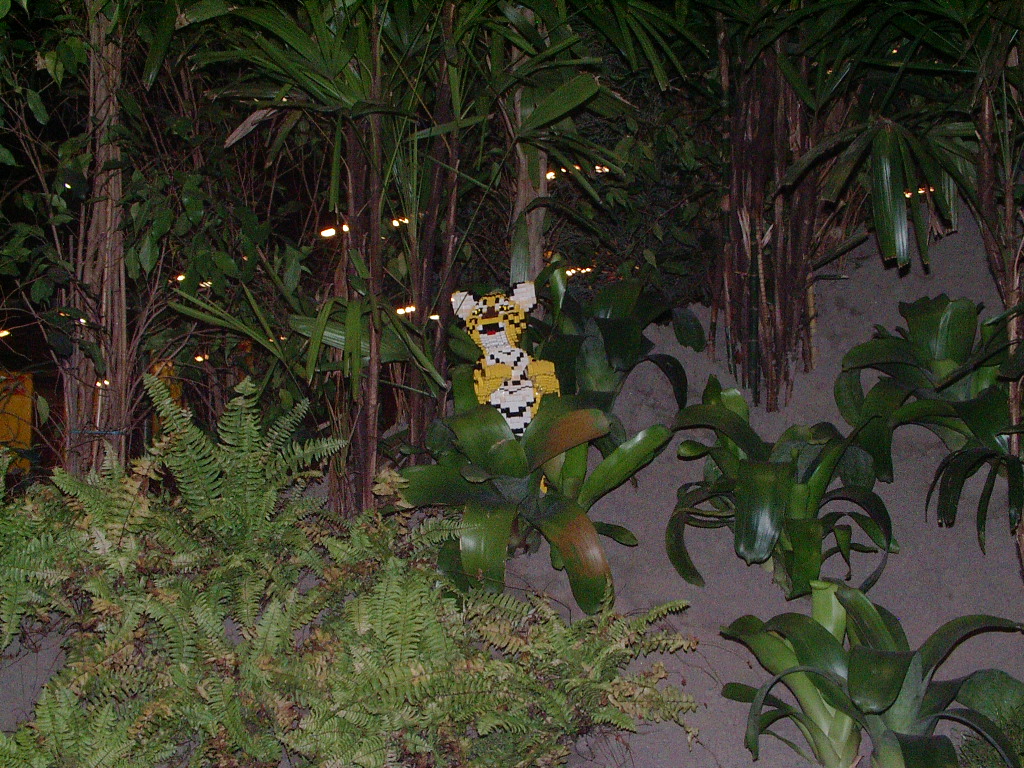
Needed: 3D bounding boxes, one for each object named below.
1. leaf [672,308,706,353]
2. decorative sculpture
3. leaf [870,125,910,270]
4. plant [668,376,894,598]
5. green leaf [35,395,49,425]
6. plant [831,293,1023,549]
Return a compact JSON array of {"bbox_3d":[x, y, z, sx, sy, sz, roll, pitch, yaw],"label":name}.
[{"bbox_3d":[0.376,-0.115,3.880,0.070,0.097,0.035,0,8,0],"label":"leaf"},{"bbox_3d":[-0.007,-0.003,3.600,0.220,0.390,0.210,-4,8,9],"label":"decorative sculpture"},{"bbox_3d":[0.753,-0.375,3.650,0.080,0.280,0.070,0,8,0],"label":"leaf"},{"bbox_3d":[0.492,0.189,3.350,0.410,0.360,0.390,0,8,0],"label":"plant"},{"bbox_3d":[-0.975,0.053,3.800,0.029,0.062,0.025,0,8,0],"label":"green leaf"},{"bbox_3d":[0.846,0.080,3.700,0.390,0.470,0.380,0,8,0],"label":"plant"}]

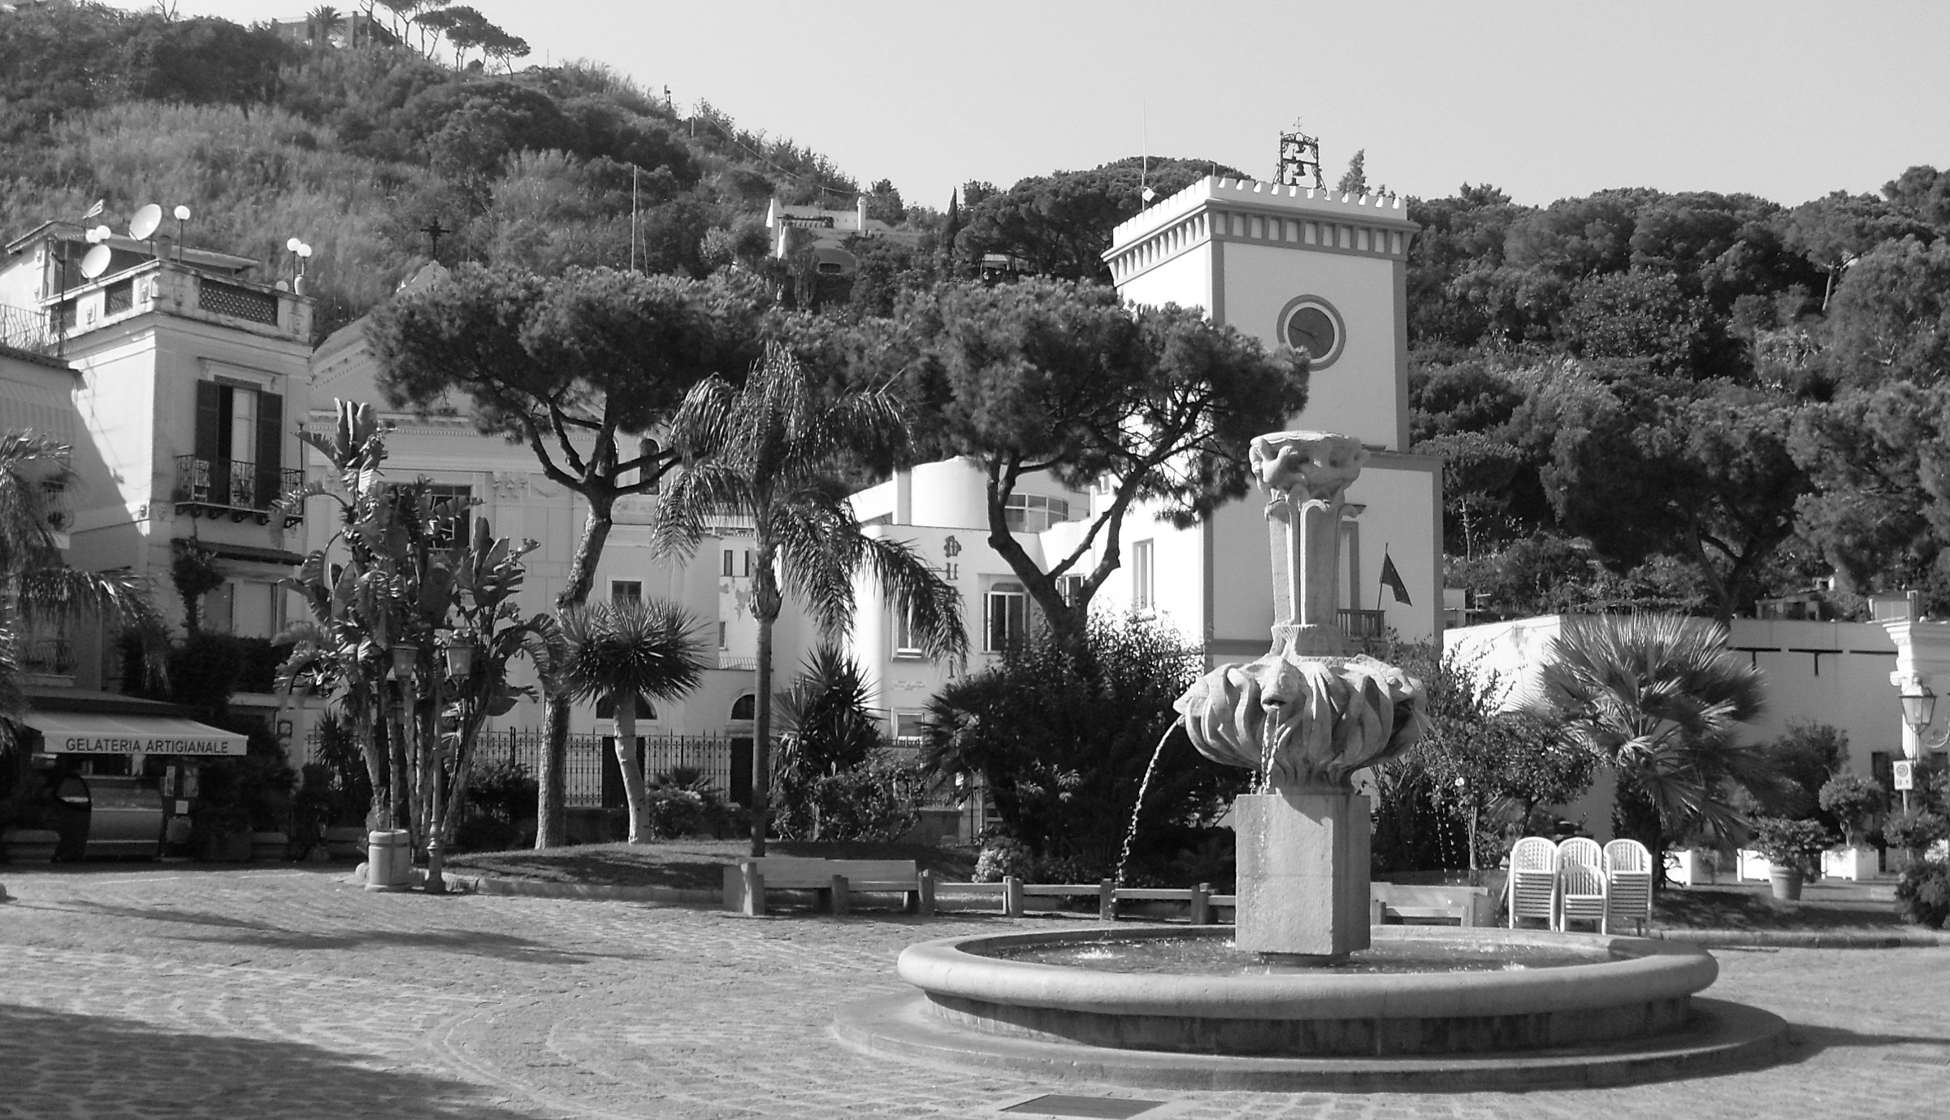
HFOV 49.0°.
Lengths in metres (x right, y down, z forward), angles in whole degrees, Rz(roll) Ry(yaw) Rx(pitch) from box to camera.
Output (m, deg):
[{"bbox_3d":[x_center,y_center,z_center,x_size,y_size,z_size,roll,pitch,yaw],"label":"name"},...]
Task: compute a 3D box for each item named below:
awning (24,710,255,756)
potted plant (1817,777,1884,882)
[{"bbox_3d":[-14.845,3.083,37.902,3.450,0.780,2.000,5,-8,-38],"label":"awning"},{"bbox_3d":[14.196,4.329,34.726,1.100,1.750,1.050,0,-6,0],"label":"potted plant"}]

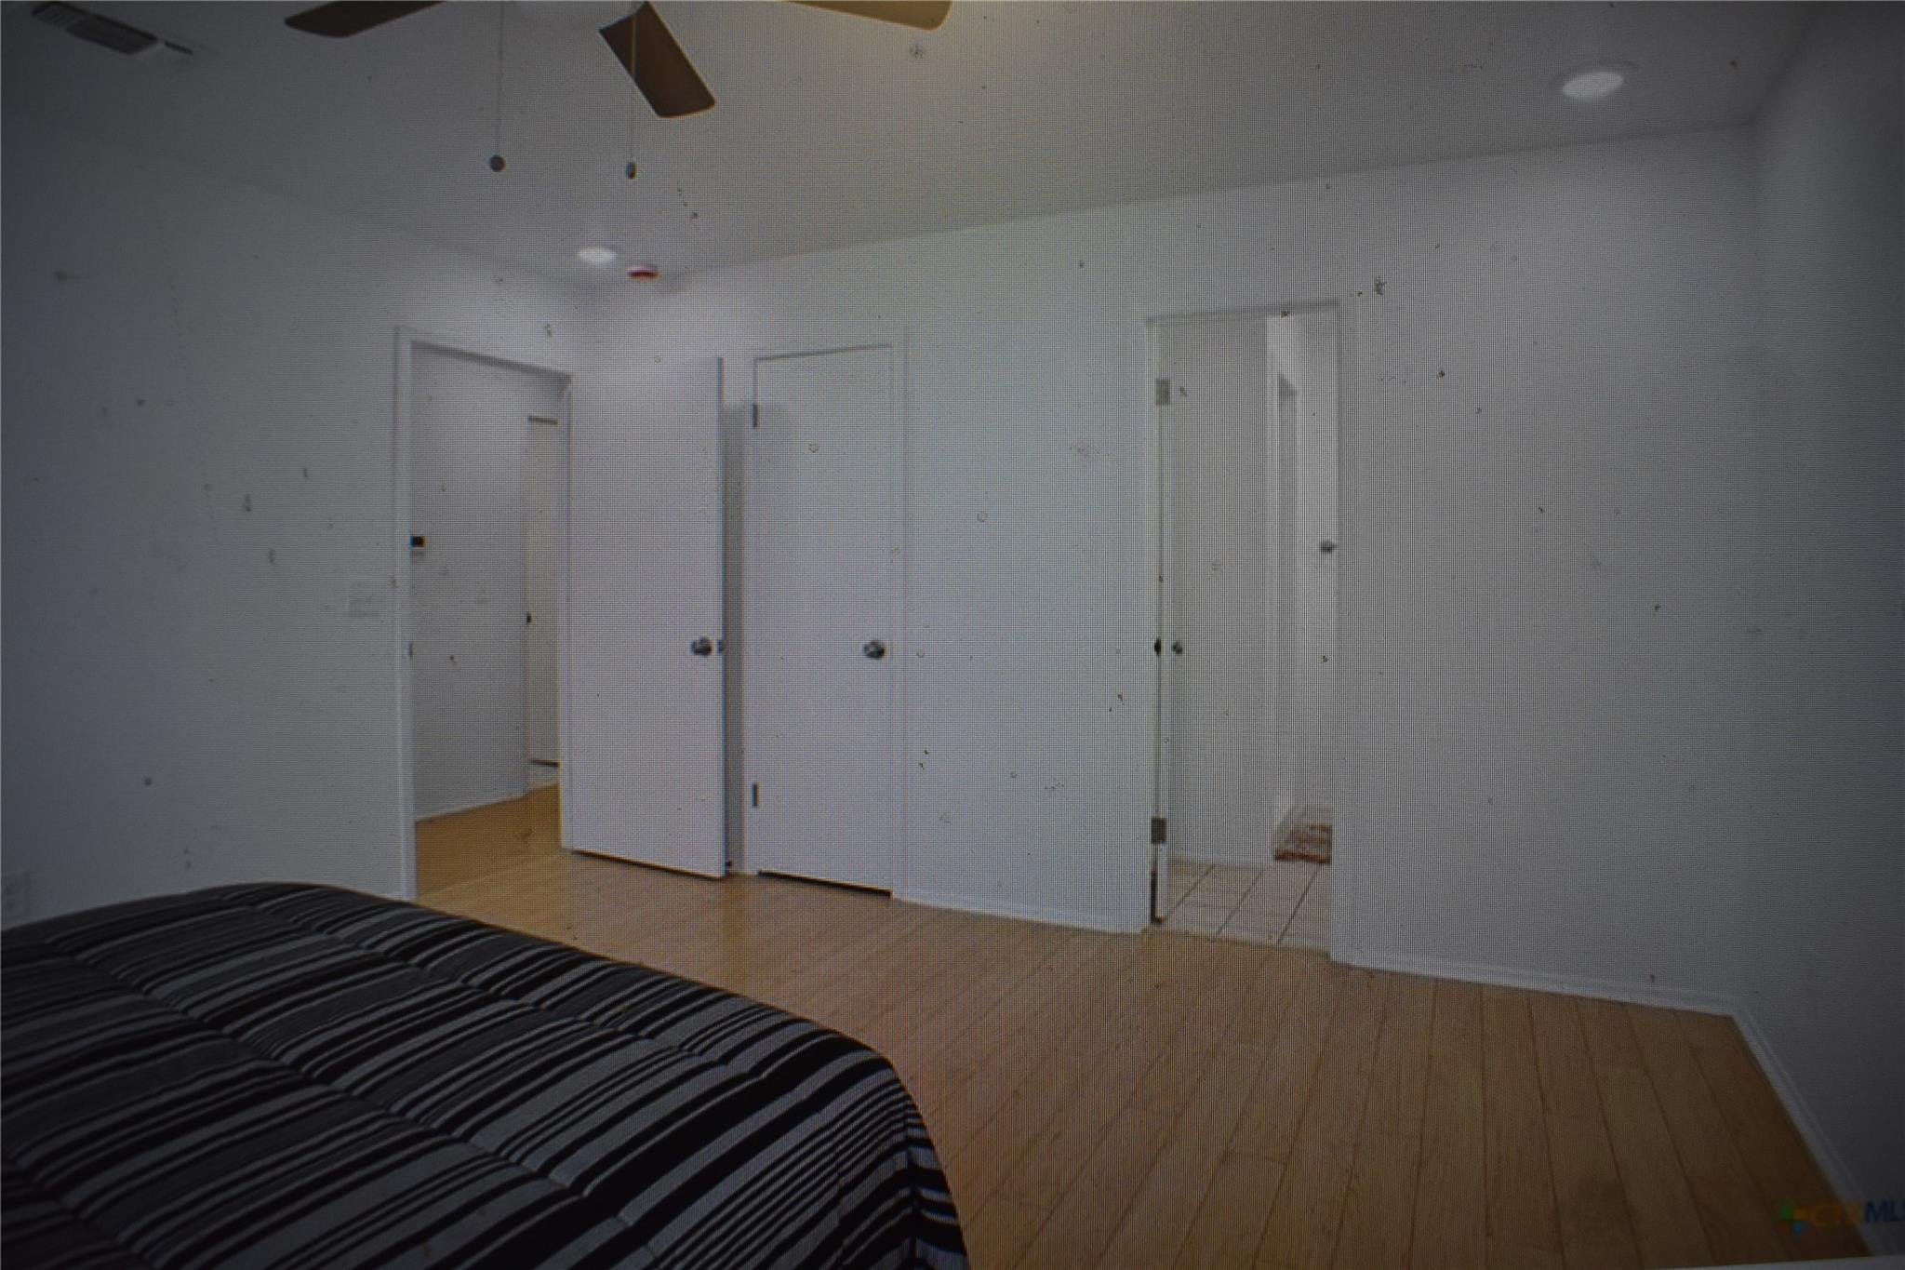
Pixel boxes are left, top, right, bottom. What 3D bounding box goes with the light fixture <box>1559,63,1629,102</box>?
[{"bbox_3d":[1.633,-1.403,3.638,0.180,0.020,0.180,1,2,29],"label":"light fixture"}]

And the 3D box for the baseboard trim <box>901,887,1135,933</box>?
[{"bbox_3d":[0.207,0.960,5.011,0.932,0.058,0.016,1,2,29],"label":"baseboard trim"}]

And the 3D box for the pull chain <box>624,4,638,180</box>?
[{"bbox_3d":[-0.506,-0.867,2.245,0.018,0.300,0.018,0,2,0],"label":"pull chain"}]

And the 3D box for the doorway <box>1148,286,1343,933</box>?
[{"bbox_3d":[0.949,-0.021,4.634,0.619,2.040,0.120,1,2,29],"label":"doorway"}]

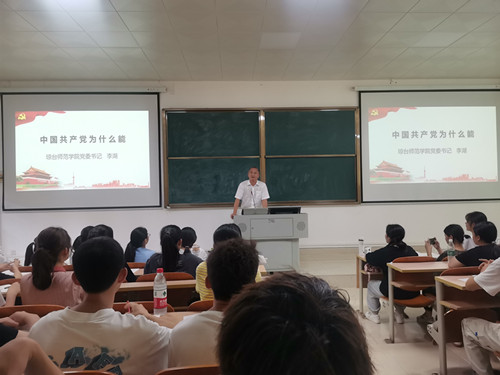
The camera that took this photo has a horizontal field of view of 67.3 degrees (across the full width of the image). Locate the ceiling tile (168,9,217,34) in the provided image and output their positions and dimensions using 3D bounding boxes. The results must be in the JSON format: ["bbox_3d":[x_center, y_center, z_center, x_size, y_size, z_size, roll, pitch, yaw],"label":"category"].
[{"bbox_3d":[-0.743,-2.192,4.980,0.610,0.020,0.610,-1,0,-3],"label":"ceiling tile"}]

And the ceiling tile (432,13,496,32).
[{"bbox_3d":[2.924,-2.259,5.147,0.610,0.020,0.610,-1,0,-3],"label":"ceiling tile"}]

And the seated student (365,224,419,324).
[{"bbox_3d":[1.570,1.000,4.200,0.490,1.150,0.700,-1,0,-23],"label":"seated student"}]

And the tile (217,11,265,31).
[{"bbox_3d":[-0.124,-2.169,4.919,0.600,0.025,0.600,-1,0,-3],"label":"tile"}]

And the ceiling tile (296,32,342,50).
[{"bbox_3d":[1.063,-2.224,5.675,0.610,0.020,0.610,-1,0,-3],"label":"ceiling tile"}]

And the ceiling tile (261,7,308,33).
[{"bbox_3d":[0.475,-2.181,4.948,0.600,0.025,0.600,-1,0,-3],"label":"ceiling tile"}]

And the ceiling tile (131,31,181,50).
[{"bbox_3d":[-1.352,-2.143,5.459,0.600,0.025,0.600,-1,0,-3],"label":"ceiling tile"}]

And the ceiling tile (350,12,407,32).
[{"bbox_3d":[1.673,-2.206,5.007,0.600,0.025,0.600,-1,0,-3],"label":"ceiling tile"}]

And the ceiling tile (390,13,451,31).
[{"bbox_3d":[2.313,-2.248,5.119,0.610,0.020,0.610,-1,0,-3],"label":"ceiling tile"}]

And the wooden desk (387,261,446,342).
[{"bbox_3d":[1.991,1.102,3.487,1.300,0.750,0.420,-1,0,-3],"label":"wooden desk"}]

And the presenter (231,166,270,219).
[{"bbox_3d":[0.020,0.500,6.650,0.620,1.730,0.380,-1,0,-1],"label":"presenter"}]

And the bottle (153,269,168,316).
[{"bbox_3d":[-0.428,0.505,1.800,0.065,0.232,0.065,-1,0,-3],"label":"bottle"}]

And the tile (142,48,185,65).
[{"bbox_3d":[-1.410,-2.179,6.175,0.610,0.020,0.610,-1,0,-3],"label":"tile"}]

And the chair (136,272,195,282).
[{"bbox_3d":[-0.645,1.045,3.071,0.450,0.800,0.480,-1,0,-3],"label":"chair"}]

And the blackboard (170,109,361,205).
[{"bbox_3d":[0.261,-0.591,7.483,3.880,1.930,0.100,-1,0,-3],"label":"blackboard"}]

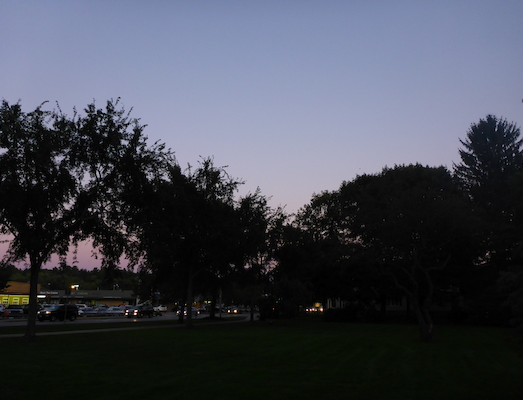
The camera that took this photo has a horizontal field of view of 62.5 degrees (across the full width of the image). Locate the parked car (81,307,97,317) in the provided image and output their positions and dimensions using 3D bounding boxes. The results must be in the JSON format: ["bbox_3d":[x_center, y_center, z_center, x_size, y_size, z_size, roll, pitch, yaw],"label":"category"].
[{"bbox_3d":[-26.482,17.117,65.817,4.600,1.480,1.800,-11,-18,39],"label":"parked car"}]

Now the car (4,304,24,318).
[{"bbox_3d":[-33.887,15.363,59.039,1.850,1.650,4.600,13,-19,-41],"label":"car"}]

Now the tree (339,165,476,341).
[{"bbox_3d":[7.217,2.440,21.025,6.900,8.600,6.600,0,-14,0],"label":"tree"}]

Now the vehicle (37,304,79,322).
[{"bbox_3d":[-22.317,12.426,47.404,1.880,1.800,4.600,-5,-15,18],"label":"vehicle"}]

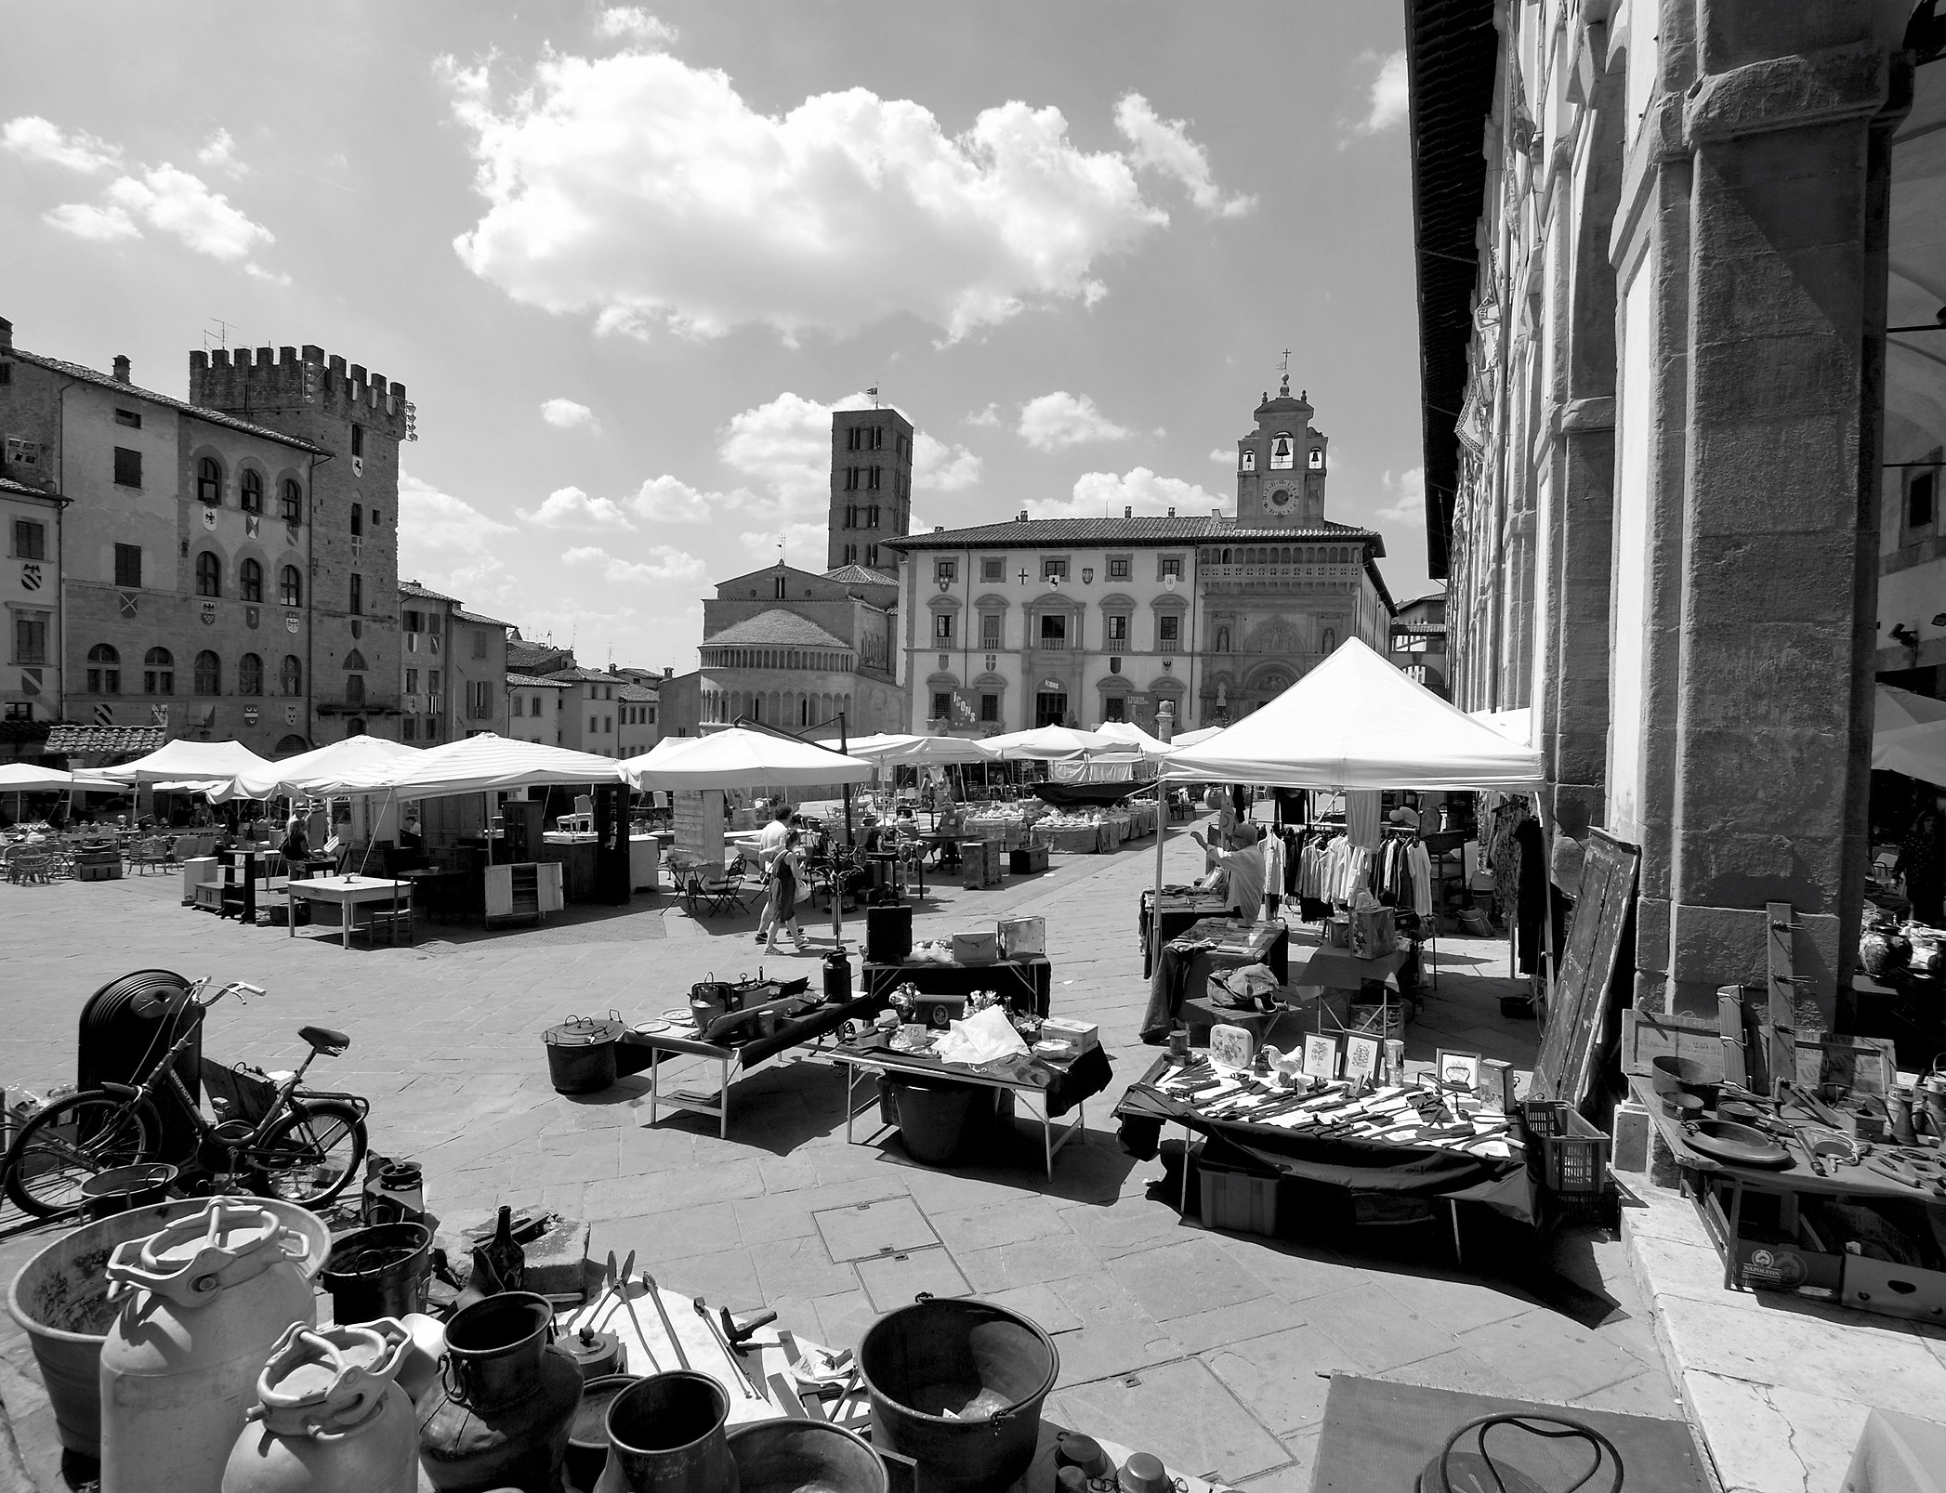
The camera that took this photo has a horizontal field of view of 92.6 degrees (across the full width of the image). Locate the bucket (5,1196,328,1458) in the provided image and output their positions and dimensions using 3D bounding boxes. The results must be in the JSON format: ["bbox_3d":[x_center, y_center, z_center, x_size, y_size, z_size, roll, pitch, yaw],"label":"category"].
[{"bbox_3d":[-2.147,1.571,2.504,0.657,0.383,0.657,9,1,0],"label":"bucket"}]

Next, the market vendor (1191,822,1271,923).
[{"bbox_3d":[2.430,1.602,8.750,0.650,1.720,0.500,2,1,32],"label":"market vendor"}]

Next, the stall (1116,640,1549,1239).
[{"bbox_3d":[3.053,0.703,7.635,3.100,3.500,6.300,2,1,25],"label":"stall"}]

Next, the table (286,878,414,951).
[{"bbox_3d":[-8.720,2.277,12.950,1.300,0.760,0.850,2,1,26],"label":"table"}]

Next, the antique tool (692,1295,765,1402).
[{"bbox_3d":[-0.651,1.533,2.399,0.050,0.040,0.470,0,1,-34],"label":"antique tool"}]

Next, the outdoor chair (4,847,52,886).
[{"bbox_3d":[-20.655,2.658,20.261,0.650,0.850,0.650,1,1,20],"label":"outdoor chair"}]

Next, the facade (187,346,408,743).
[{"bbox_3d":[-33.657,-7.996,47.255,6.600,22.130,4.970,1,1,18],"label":"facade"}]

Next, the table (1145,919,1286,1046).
[{"bbox_3d":[2.200,2.027,8.050,0.850,0.740,1.600,2,1,24],"label":"table"}]

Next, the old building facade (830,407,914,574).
[{"bbox_3d":[-13.197,-20.109,126.709,8.500,47.992,7.000,2,1,19],"label":"old building facade"}]

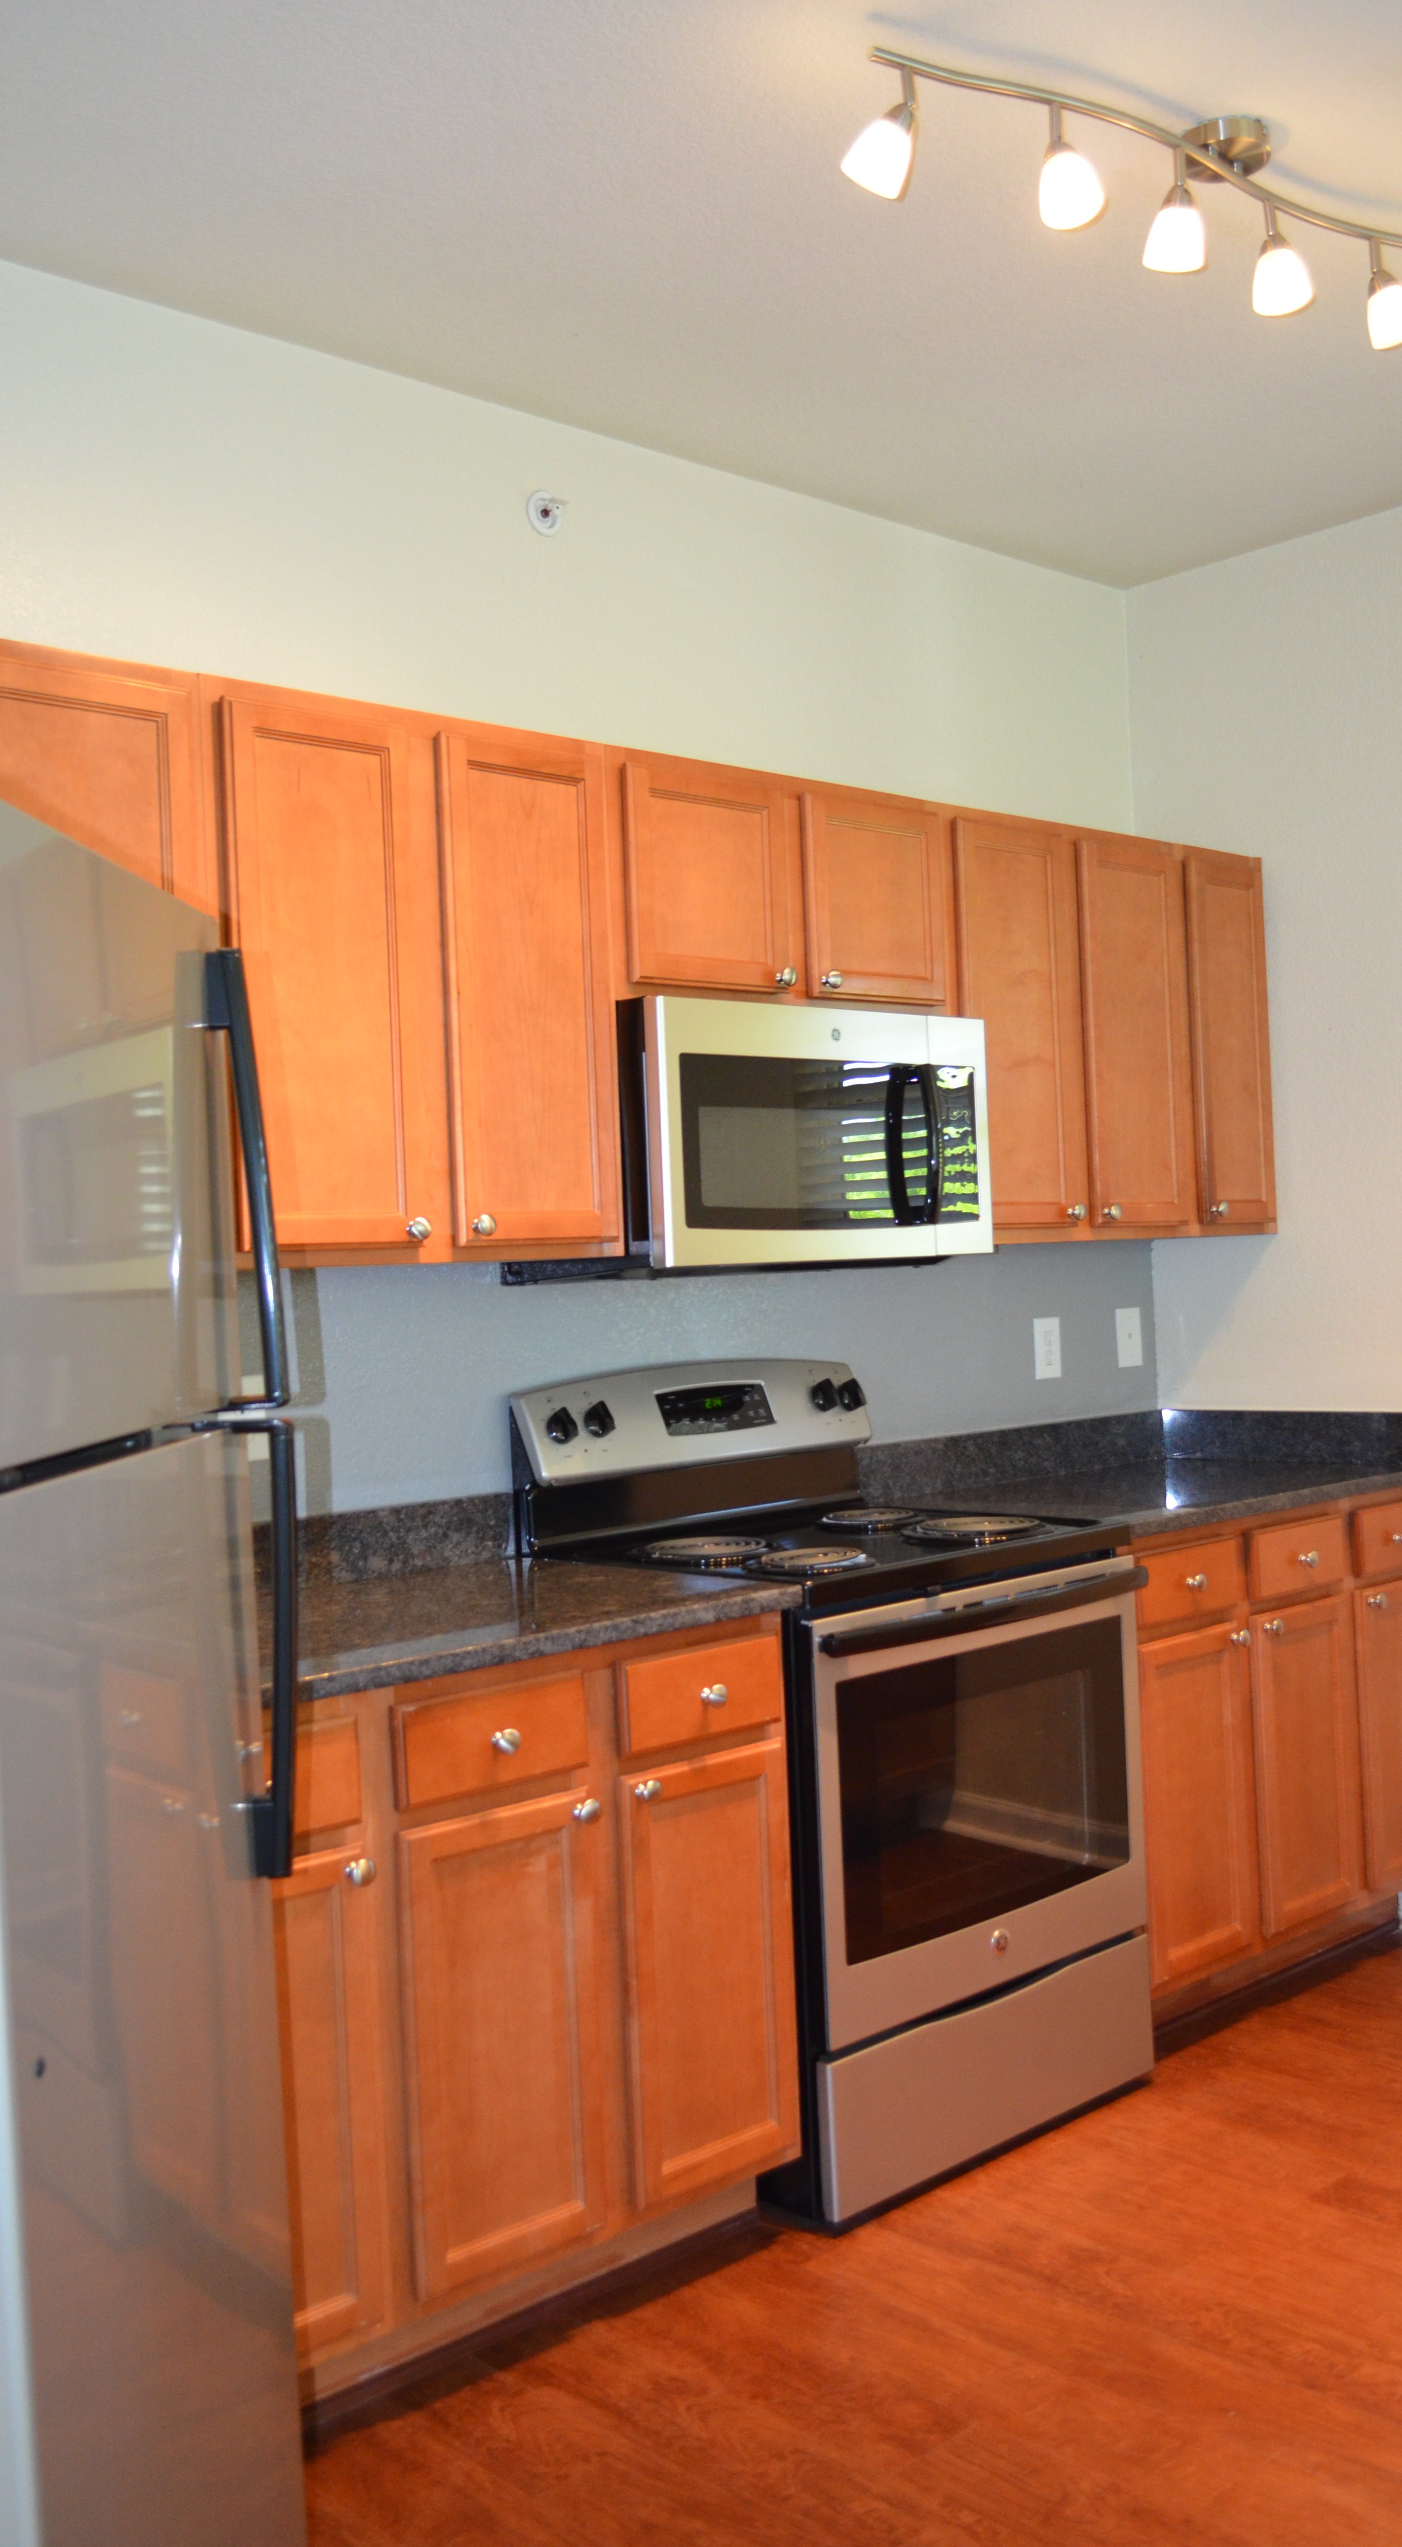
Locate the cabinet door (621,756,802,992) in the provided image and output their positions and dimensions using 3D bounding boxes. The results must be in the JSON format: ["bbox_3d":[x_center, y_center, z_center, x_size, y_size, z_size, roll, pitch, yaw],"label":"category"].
[{"bbox_3d":[0.015,-0.595,3.562,0.343,0.324,0.024,-3,1,-45],"label":"cabinet door"}]

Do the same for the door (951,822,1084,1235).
[{"bbox_3d":[0.551,-0.429,4.089,0.303,0.704,0.024,-3,1,-45],"label":"door"}]

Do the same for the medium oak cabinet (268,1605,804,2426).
[{"bbox_3d":[-0.432,0.929,3.133,0.985,0.867,0.616,-2,0,-44],"label":"medium oak cabinet"}]

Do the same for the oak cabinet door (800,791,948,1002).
[{"bbox_3d":[0.286,-0.608,3.832,0.330,0.324,0.024,-3,1,-45],"label":"oak cabinet door"}]

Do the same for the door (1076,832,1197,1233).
[{"bbox_3d":[0.804,-0.441,4.339,0.296,0.703,0.024,-3,1,-45],"label":"door"}]

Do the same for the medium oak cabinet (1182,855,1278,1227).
[{"bbox_3d":[1.033,-0.449,4.580,0.257,0.713,0.022,-2,0,-44],"label":"medium oak cabinet"}]

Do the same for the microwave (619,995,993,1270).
[{"bbox_3d":[0.076,-0.208,3.809,0.751,0.408,0.408,-2,0,-44],"label":"microwave"}]

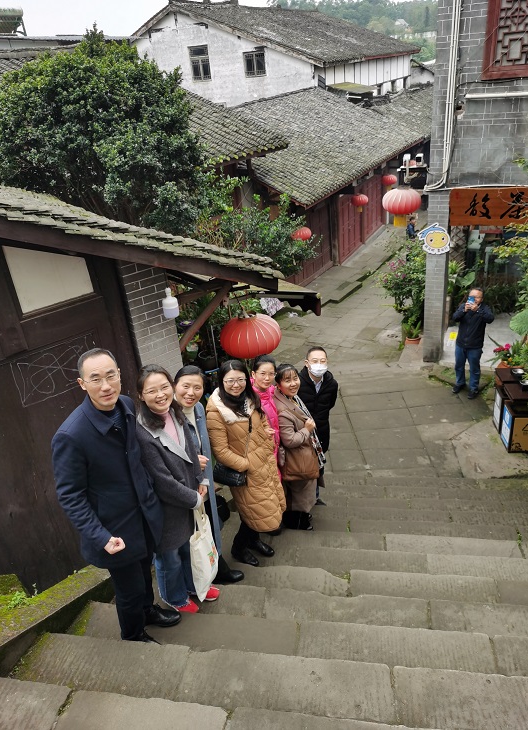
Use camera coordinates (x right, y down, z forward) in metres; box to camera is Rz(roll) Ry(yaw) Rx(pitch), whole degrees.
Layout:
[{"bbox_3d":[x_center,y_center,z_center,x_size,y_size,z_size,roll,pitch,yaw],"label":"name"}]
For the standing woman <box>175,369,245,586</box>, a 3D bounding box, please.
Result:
[{"bbox_3d":[-0.332,0.690,3.354,0.400,1.600,0.500,8,31,24],"label":"standing woman"}]

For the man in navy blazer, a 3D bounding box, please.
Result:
[{"bbox_3d":[-0.663,0.699,2.705,0.460,1.740,0.580,8,31,24],"label":"man in navy blazer"}]

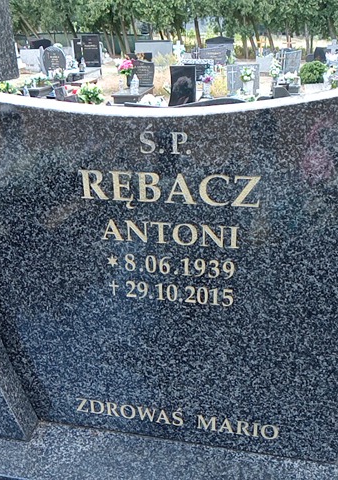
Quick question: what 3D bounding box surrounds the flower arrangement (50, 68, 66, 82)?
[{"bbox_3d":[-2.591,-3.877,12.180,0.290,0.273,0.270,2,23,10],"label":"flower arrangement"}]

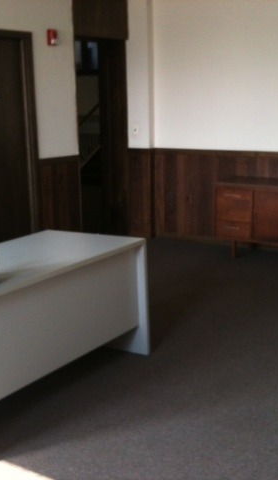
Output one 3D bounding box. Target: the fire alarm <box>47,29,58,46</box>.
[{"bbox_3d":[-0.845,-1.997,6.376,0.050,0.145,0.100,7,15,36],"label":"fire alarm"}]

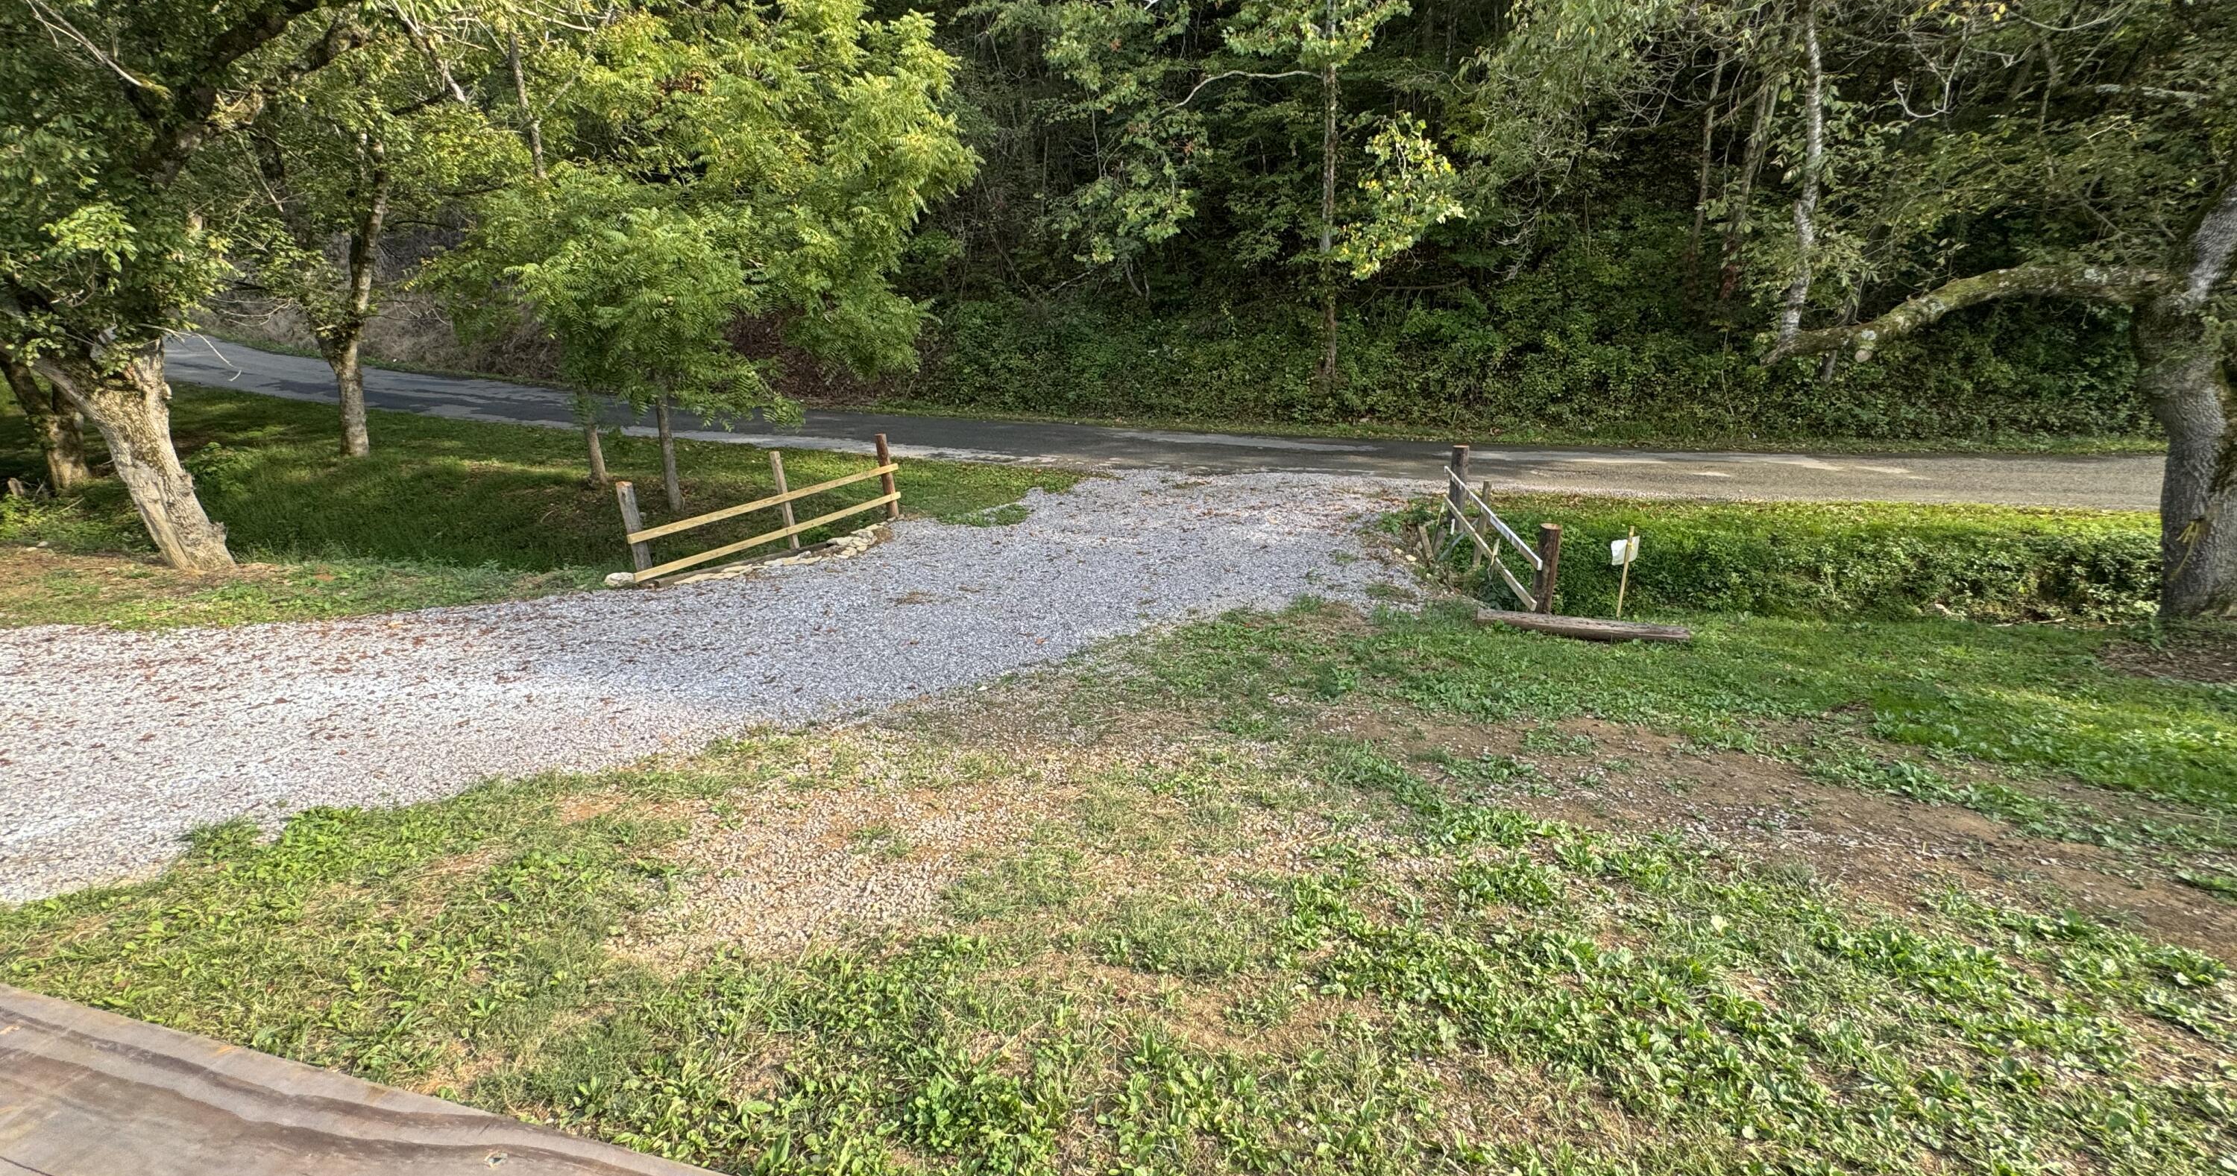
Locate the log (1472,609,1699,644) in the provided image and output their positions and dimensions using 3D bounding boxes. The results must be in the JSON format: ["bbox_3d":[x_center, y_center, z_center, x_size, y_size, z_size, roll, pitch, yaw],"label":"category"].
[{"bbox_3d":[4.096,0.333,8.000,1.656,0.165,0.175,5,20,21],"label":"log"}]

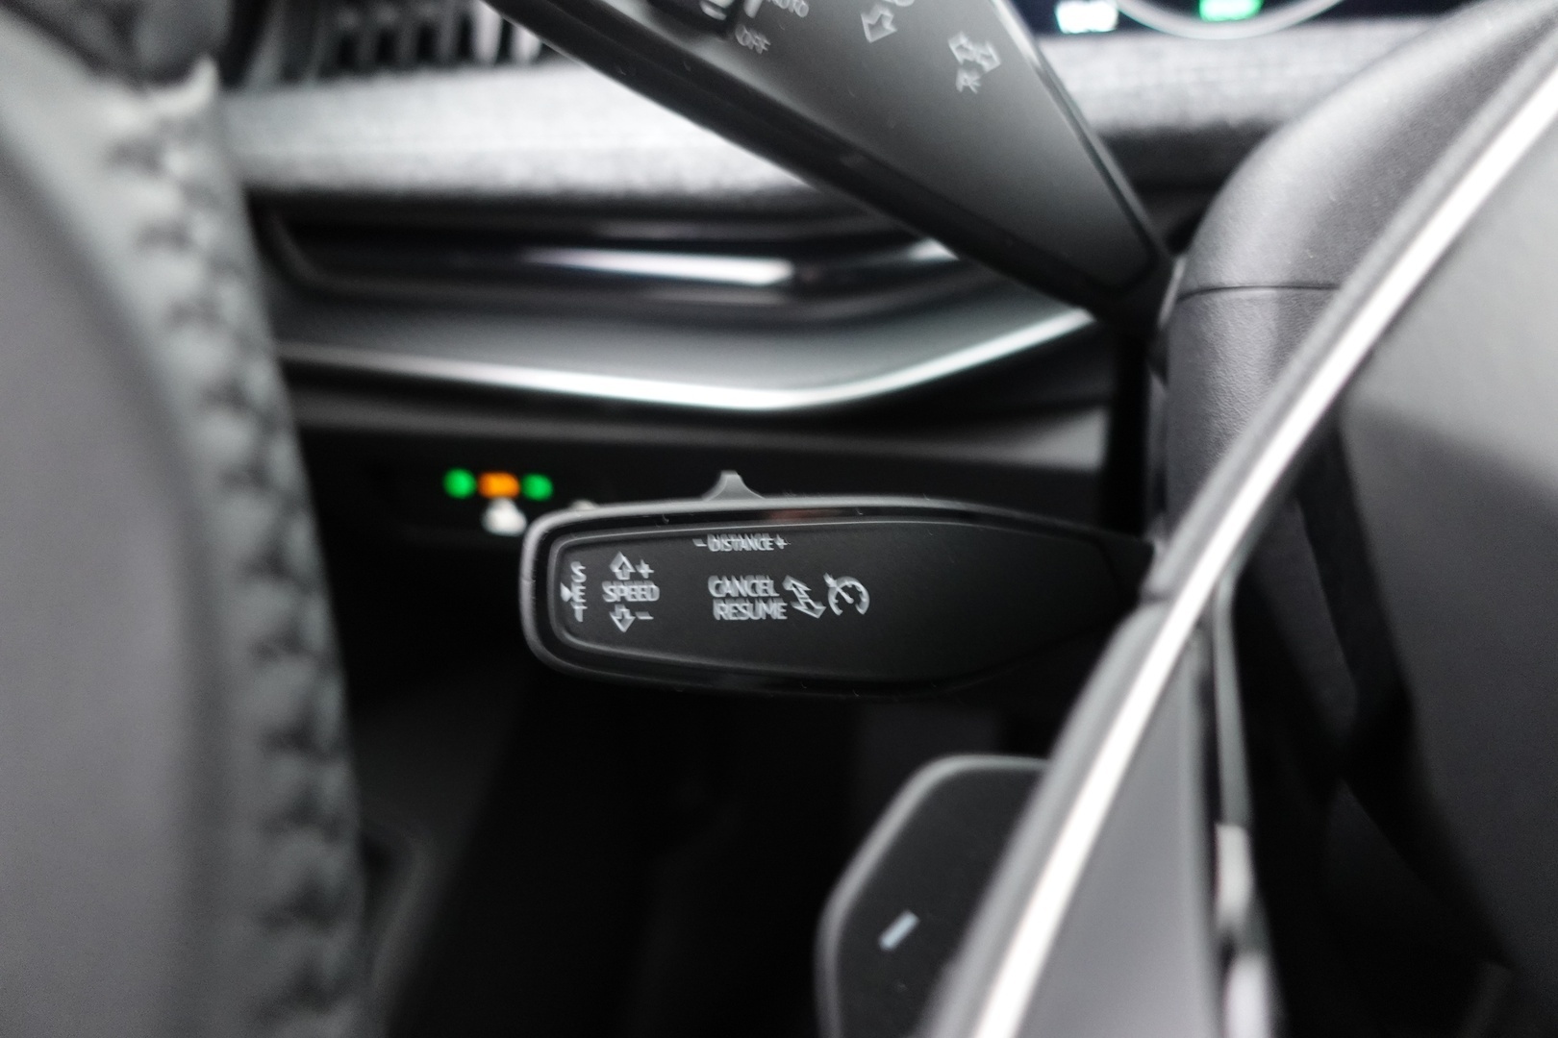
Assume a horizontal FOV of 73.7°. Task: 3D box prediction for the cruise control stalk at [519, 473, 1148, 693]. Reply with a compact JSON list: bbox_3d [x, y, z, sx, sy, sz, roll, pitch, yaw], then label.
[{"bbox_3d":[0.010,0.011,0.175,0.103,0.035,0.021,2,-5,-6],"label":"cruise control stalk"}]

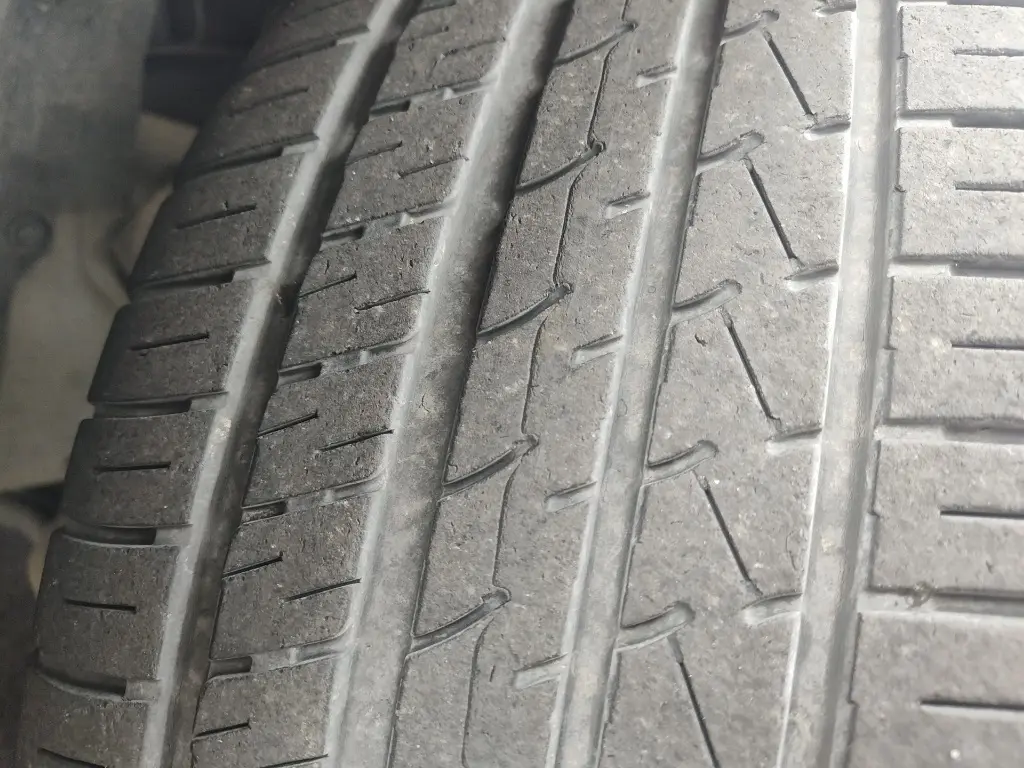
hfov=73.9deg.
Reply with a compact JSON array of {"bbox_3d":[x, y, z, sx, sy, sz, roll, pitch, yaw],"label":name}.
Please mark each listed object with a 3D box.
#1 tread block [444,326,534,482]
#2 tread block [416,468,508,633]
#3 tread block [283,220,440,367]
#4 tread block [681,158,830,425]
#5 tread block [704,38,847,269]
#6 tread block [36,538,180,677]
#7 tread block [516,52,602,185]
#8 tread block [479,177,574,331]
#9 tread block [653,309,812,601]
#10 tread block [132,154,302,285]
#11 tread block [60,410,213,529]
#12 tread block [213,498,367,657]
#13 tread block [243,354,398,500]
[{"bbox_3d":[-0.002,0.004,0.126,0.014,0.031,0.007,10,-12,13],"label":"tread block"},{"bbox_3d":[-0.007,0.030,0.121,0.013,0.031,0.007,9,-8,15],"label":"tread block"},{"bbox_3d":[-0.029,-0.017,0.138,0.027,0.035,0.007,9,-15,15],"label":"tread block"},{"bbox_3d":[0.044,-0.017,0.124,0.027,0.050,0.007,10,-17,11],"label":"tread block"},{"bbox_3d":[0.051,-0.046,0.134,0.026,0.056,0.007,10,-22,11],"label":"tread block"},{"bbox_3d":[-0.083,0.045,0.141,0.042,0.032,0.008,9,-3,25],"label":"tread block"},{"bbox_3d":[0.012,-0.055,0.145,0.013,0.007,0.039,10,67,13],"label":"tread block"},{"bbox_3d":[0.005,-0.024,0.133,0.013,0.034,0.007,9,-17,15],"label":"tread block"},{"bbox_3d":[0.038,0.011,0.118,0.027,0.047,0.007,10,-12,10],"label":"tread block"},{"bbox_3d":[-0.065,-0.036,0.155,0.039,0.033,0.008,6,-18,24],"label":"tread block"},{"bbox_3d":[-0.079,0.018,0.147,0.039,0.024,0.009,1,-11,24],"label":"tread block"},{"bbox_3d":[-0.041,0.037,0.129,0.032,0.029,0.007,-5,-10,16],"label":"tread block"},{"bbox_3d":[-0.035,0.010,0.133,0.031,0.027,0.007,-3,-14,16],"label":"tread block"}]

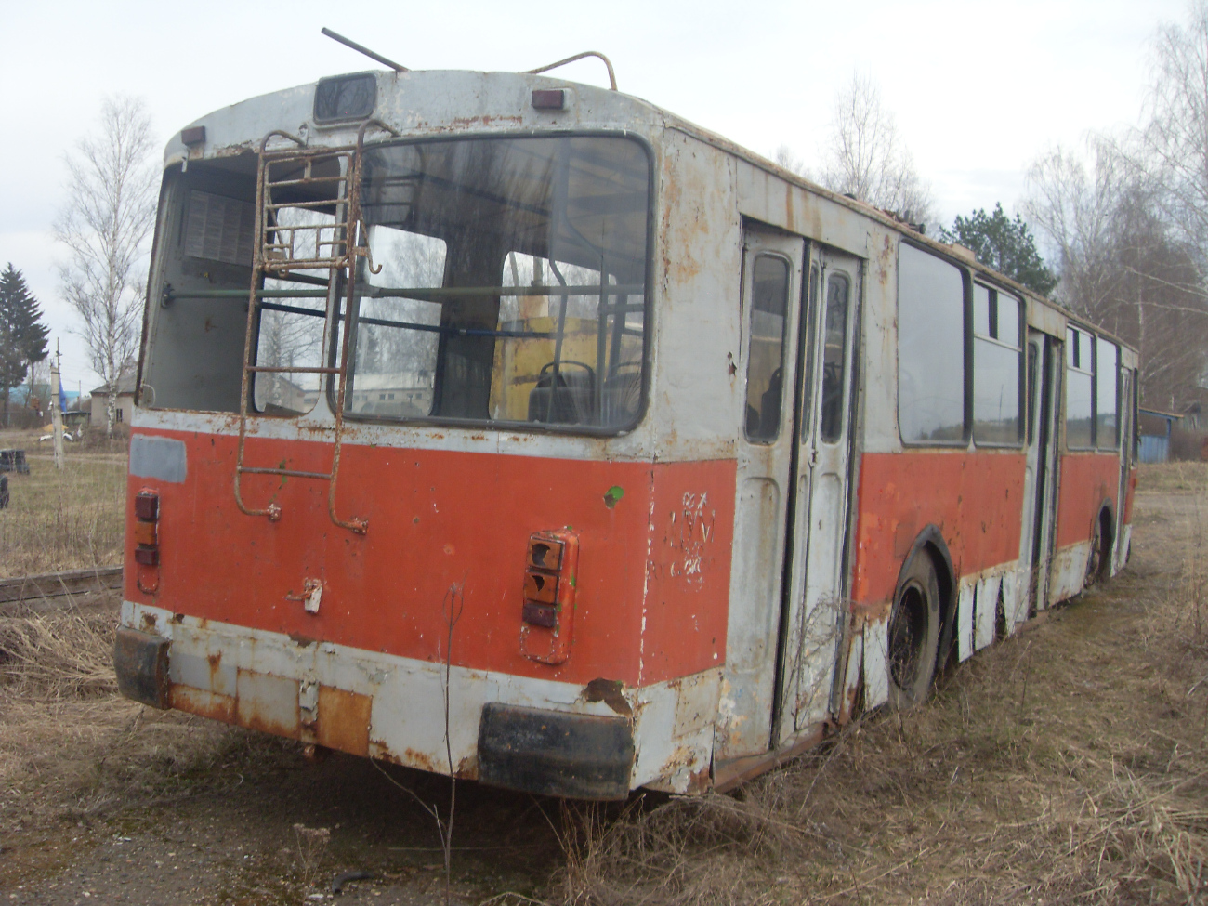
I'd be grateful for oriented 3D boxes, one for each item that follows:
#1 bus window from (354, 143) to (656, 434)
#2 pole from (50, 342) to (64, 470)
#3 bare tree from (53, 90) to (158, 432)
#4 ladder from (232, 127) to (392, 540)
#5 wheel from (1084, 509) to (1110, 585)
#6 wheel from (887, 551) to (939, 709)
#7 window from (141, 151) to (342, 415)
[{"bbox_3d":[-0.389,-0.583,4.429,1.150,1.000,0.090,4,-1,27],"label":"bus window"},{"bbox_3d":[-13.130,-1.099,31.000,0.220,3.150,0.220,1,2,0],"label":"pole"},{"bbox_3d":[-22.913,-8.573,60.000,4.400,15.400,4.400,1,2,0],"label":"bare tree"},{"bbox_3d":[-1.083,-0.467,4.731,0.500,1.460,0.210,3,0,30],"label":"ladder"},{"bbox_3d":[4.514,0.938,12.313,0.280,1.050,1.050,3,2,30],"label":"wheel"},{"bbox_3d":[1.565,0.978,7.133,0.290,1.050,1.050,3,2,30],"label":"wheel"},{"bbox_3d":[-1.442,-0.647,5.061,1.100,1.000,0.090,3,-1,33],"label":"window"}]

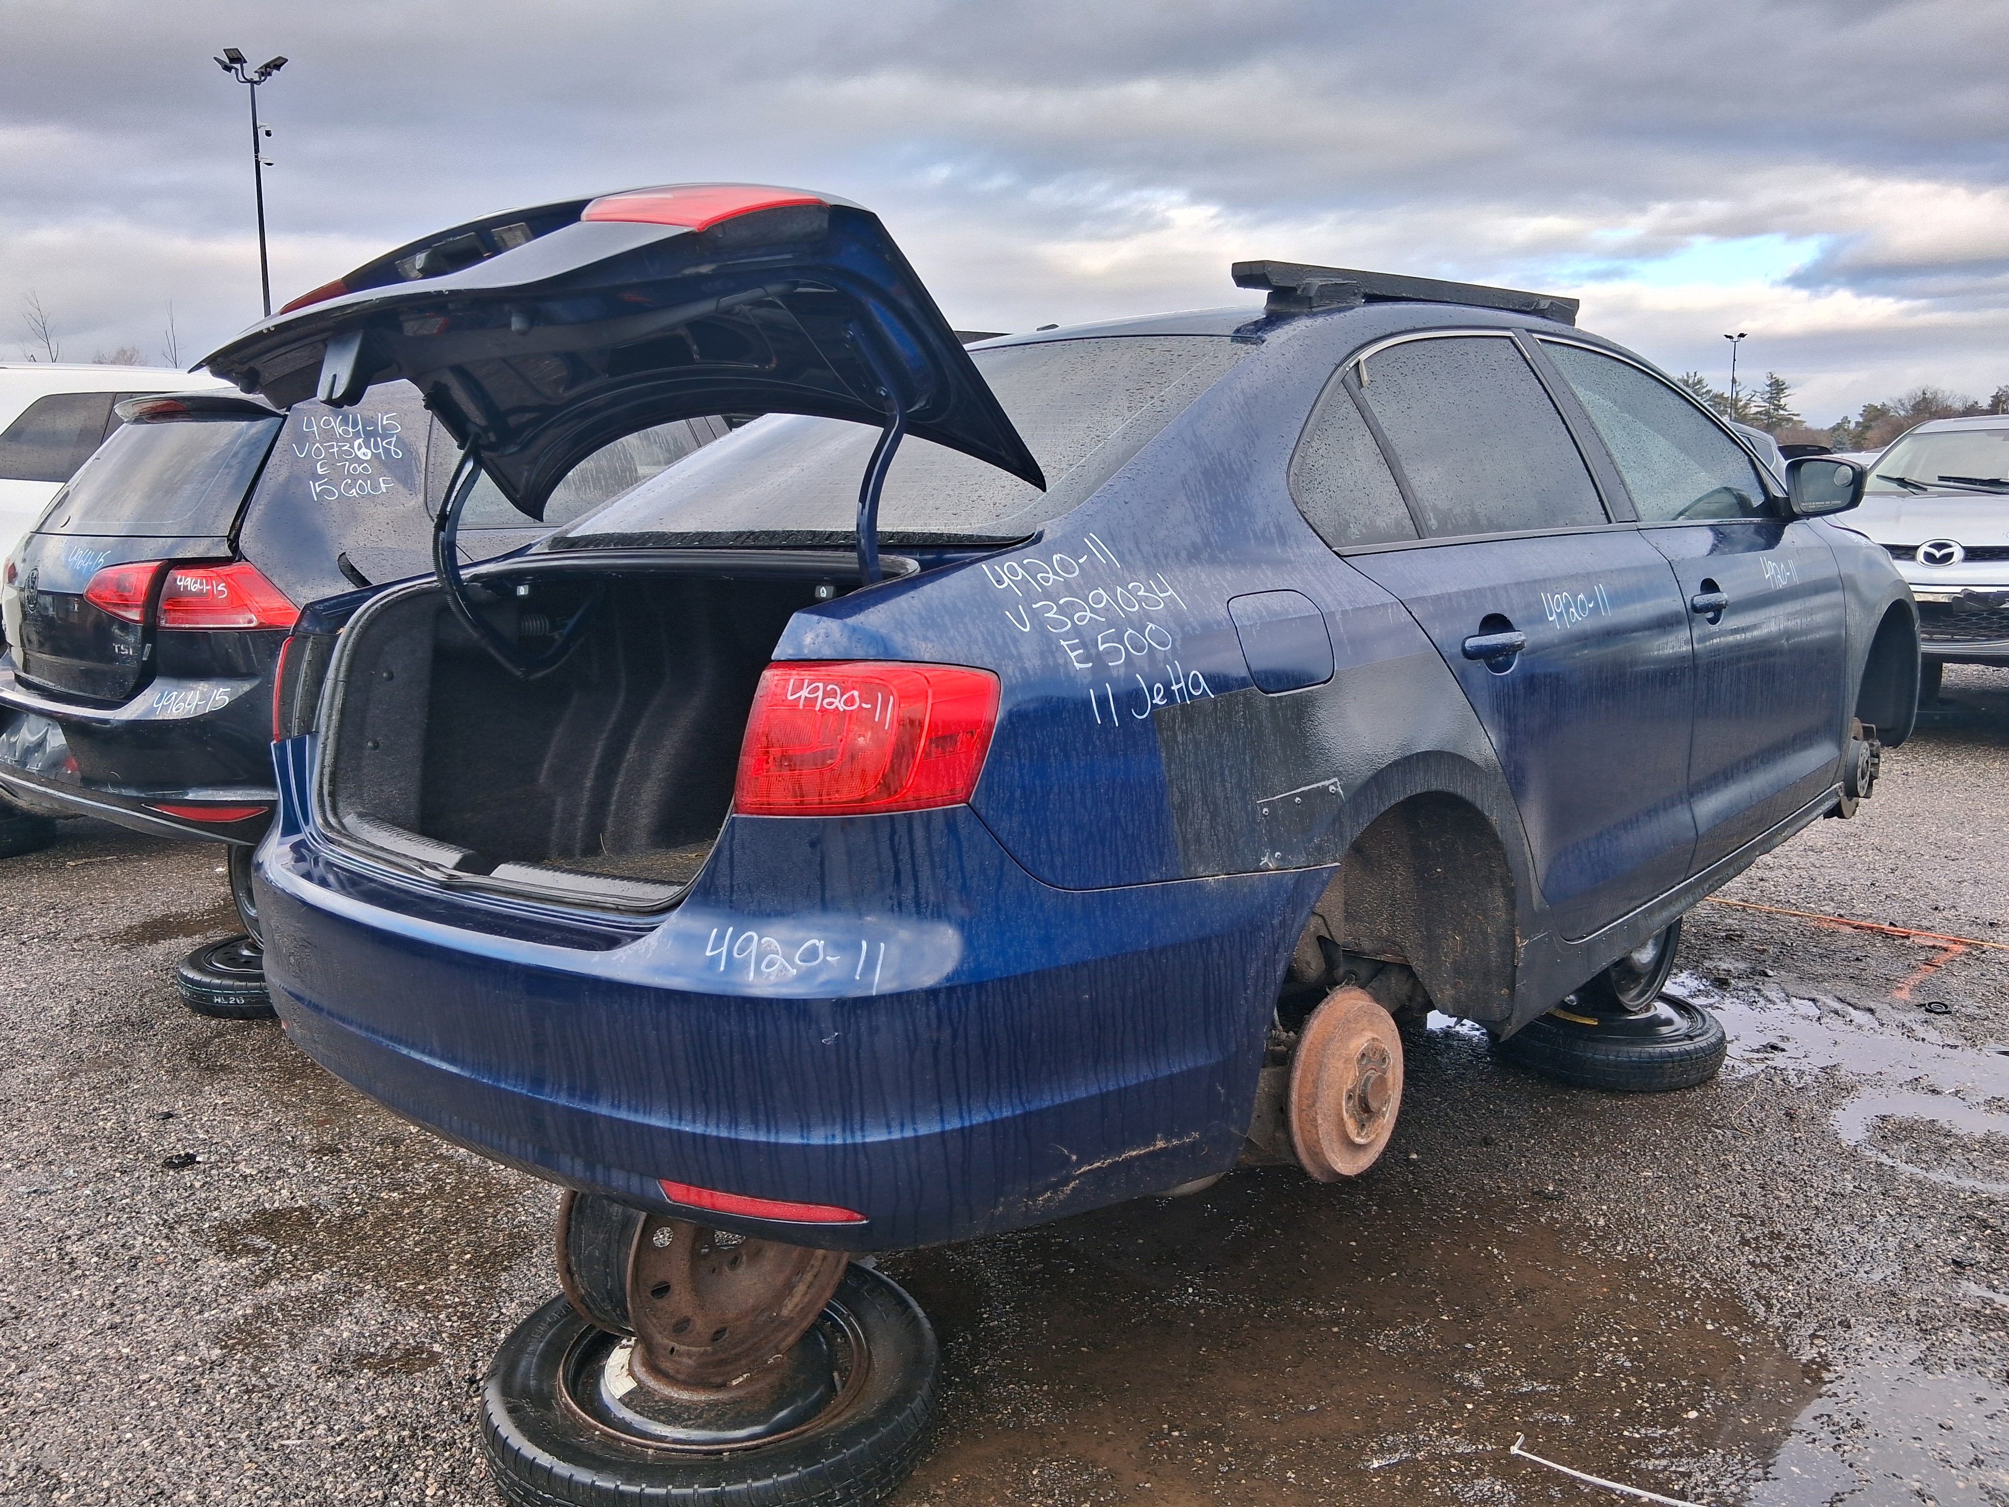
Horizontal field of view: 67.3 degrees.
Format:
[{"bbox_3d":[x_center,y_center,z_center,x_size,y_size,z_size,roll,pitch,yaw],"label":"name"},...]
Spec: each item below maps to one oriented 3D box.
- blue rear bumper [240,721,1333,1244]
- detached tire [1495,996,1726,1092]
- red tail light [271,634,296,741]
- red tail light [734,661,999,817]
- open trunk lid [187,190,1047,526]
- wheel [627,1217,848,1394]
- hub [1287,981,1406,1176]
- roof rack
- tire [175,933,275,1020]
[{"bbox_3d":[-0.496,0.246,2.301,1.770,0.560,0.860,5,13,43],"label":"blue rear bumper"},{"bbox_3d":[1.535,0.725,3.860,0.565,0.120,0.565,0,8,0],"label":"detached tire"},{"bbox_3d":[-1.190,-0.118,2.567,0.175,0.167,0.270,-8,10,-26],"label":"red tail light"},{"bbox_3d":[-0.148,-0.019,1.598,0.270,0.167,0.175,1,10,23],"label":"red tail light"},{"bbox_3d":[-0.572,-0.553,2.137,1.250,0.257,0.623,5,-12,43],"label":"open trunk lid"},{"bbox_3d":[-0.384,0.613,2.033,0.155,0.415,0.415,11,14,37],"label":"wheel"},{"bbox_3d":[0.542,0.510,2.286,0.080,0.285,0.285,5,13,43],"label":"hub"},{"bbox_3d":[0.804,-0.831,2.816,0.080,0.090,1.230,5,13,43],"label":"roof rack"},{"bbox_3d":[-2.090,0.632,4.390,0.575,0.130,0.575,7,11,42],"label":"tire"}]

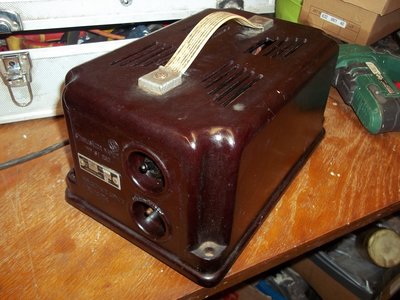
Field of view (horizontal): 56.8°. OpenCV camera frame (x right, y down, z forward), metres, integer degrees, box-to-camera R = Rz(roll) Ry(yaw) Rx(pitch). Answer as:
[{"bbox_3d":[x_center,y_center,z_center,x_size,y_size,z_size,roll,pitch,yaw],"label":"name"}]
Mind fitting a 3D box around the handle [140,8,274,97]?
[{"bbox_3d":[0.018,-0.114,0.365,0.024,0.037,0.207,23,43,26],"label":"handle"}]

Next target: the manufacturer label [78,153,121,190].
[{"bbox_3d":[-0.100,0.021,0.367,0.059,0.020,0.002,23,38,26],"label":"manufacturer label"}]

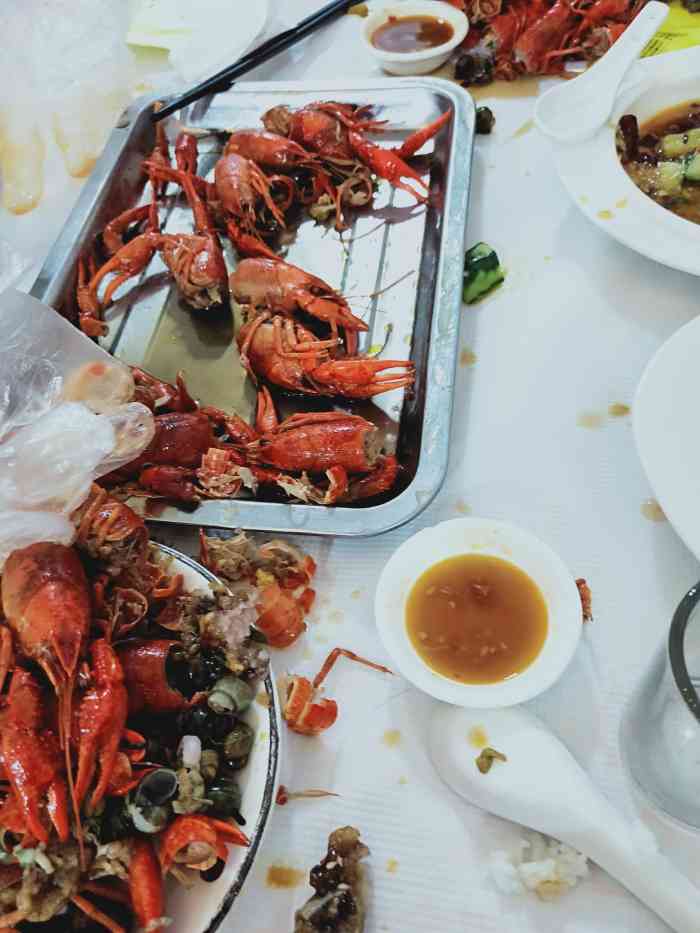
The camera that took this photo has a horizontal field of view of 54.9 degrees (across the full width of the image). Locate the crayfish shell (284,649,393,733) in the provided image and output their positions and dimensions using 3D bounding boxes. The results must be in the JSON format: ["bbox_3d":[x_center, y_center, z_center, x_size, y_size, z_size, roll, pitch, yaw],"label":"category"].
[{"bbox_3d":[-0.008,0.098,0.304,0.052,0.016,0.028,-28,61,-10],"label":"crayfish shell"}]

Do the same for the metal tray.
[{"bbox_3d":[-0.063,-0.126,0.434,0.268,0.028,0.372,4,60,9],"label":"metal tray"}]

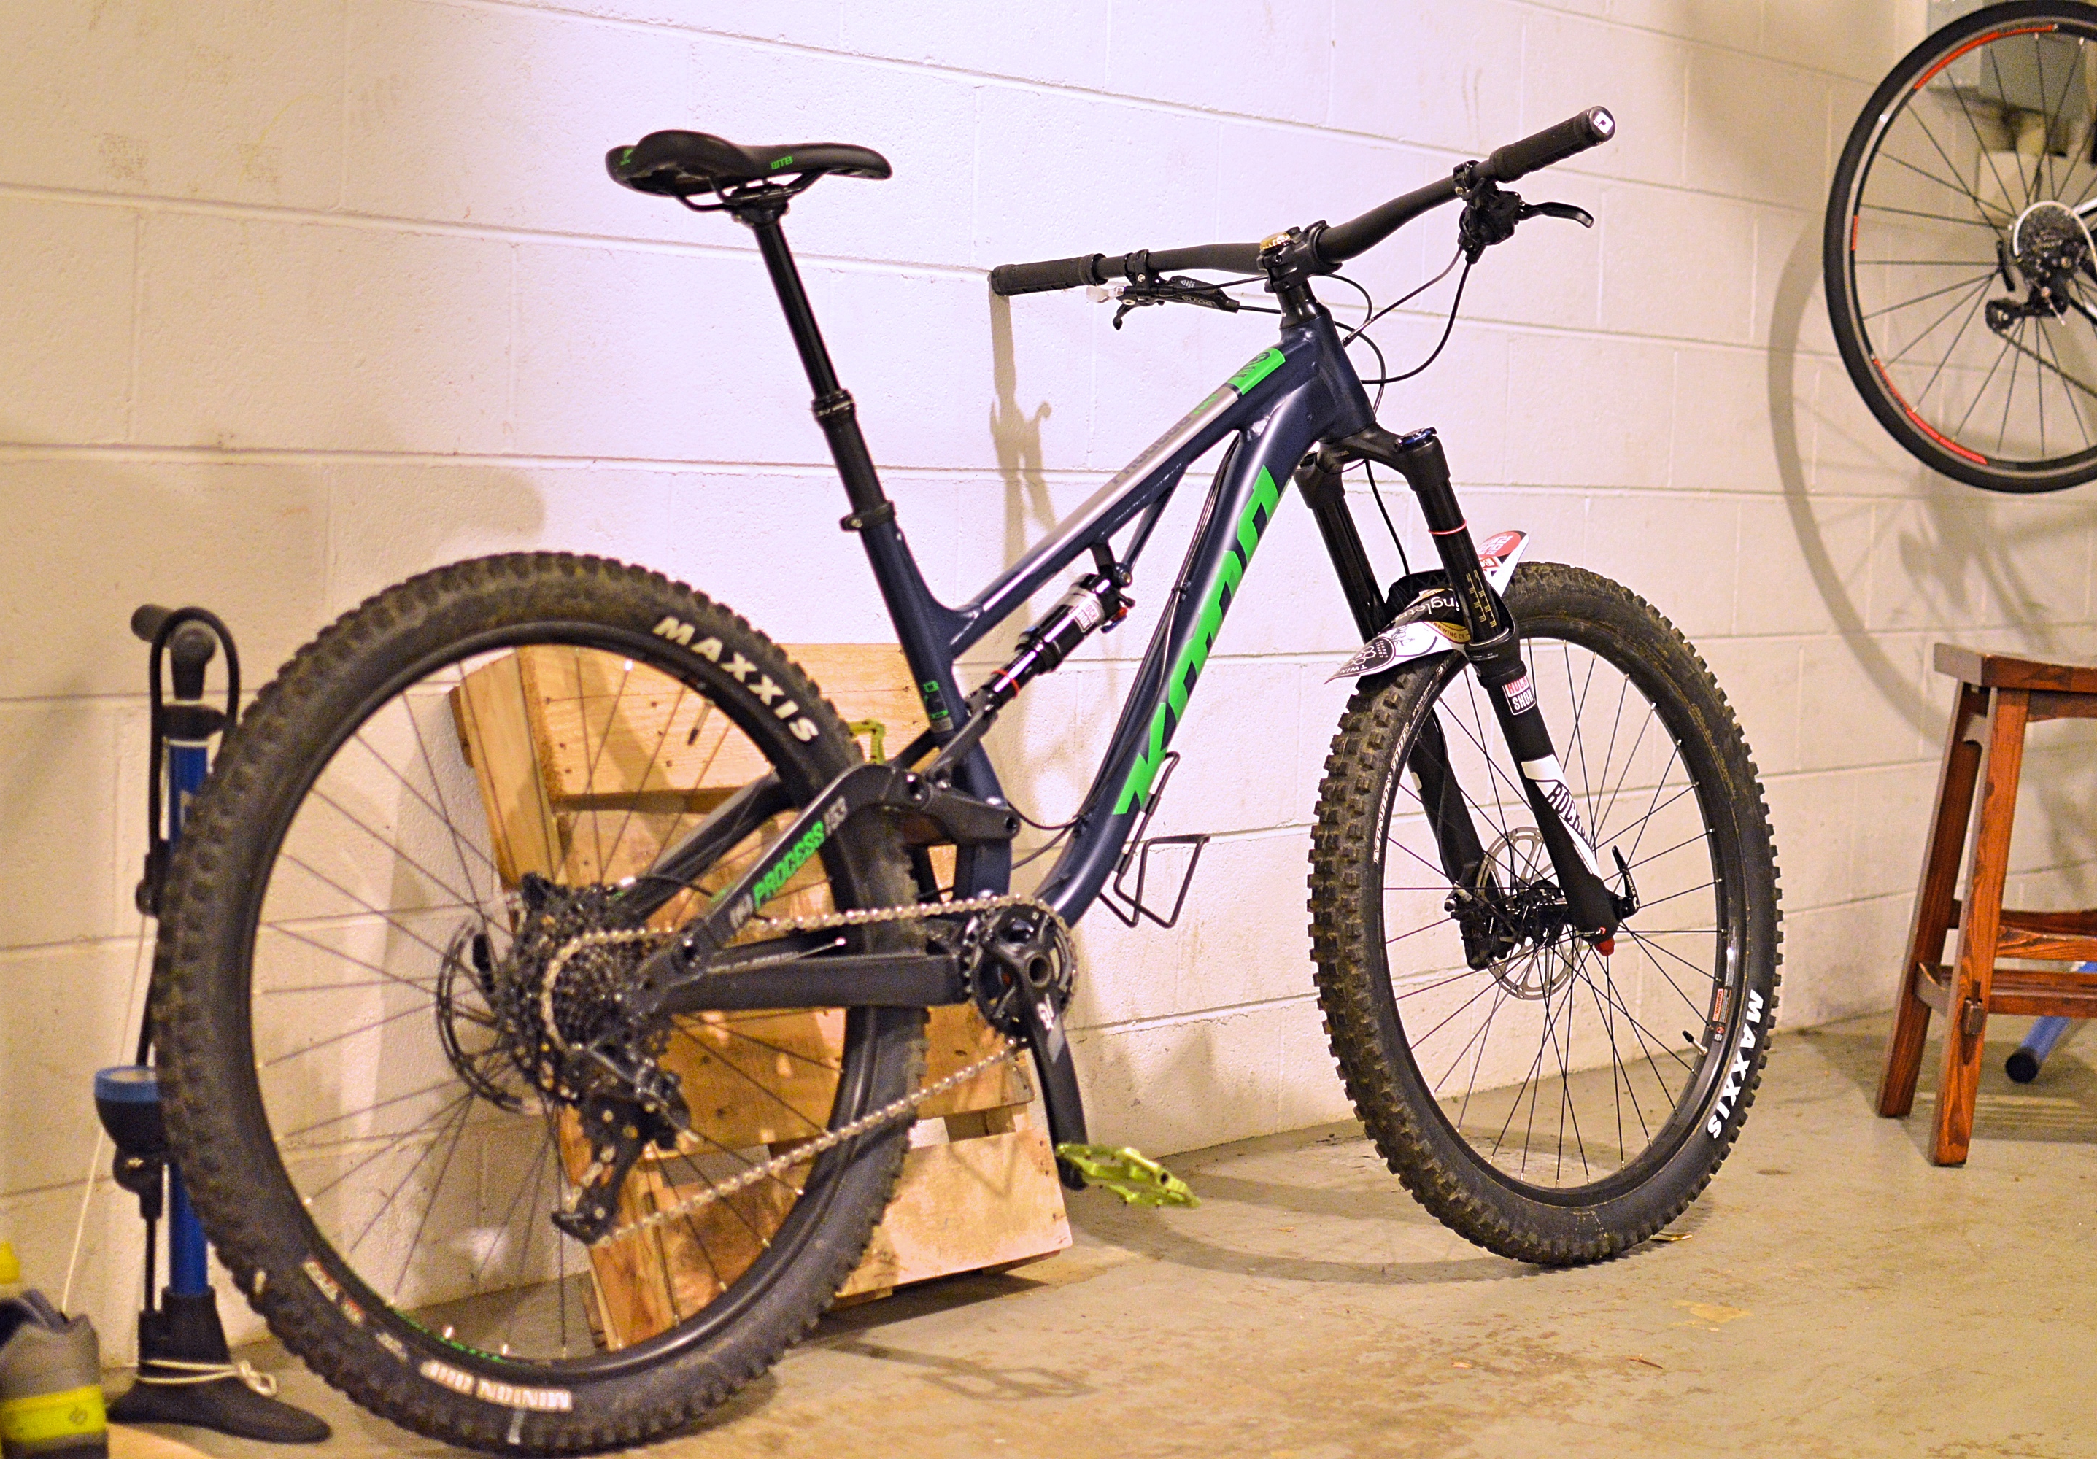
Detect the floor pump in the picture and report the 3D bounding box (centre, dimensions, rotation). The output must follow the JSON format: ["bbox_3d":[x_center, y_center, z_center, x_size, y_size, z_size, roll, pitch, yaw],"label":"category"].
[{"bbox_3d":[-0.678,0.224,2.525,0.200,0.645,0.190,3,5,9],"label":"floor pump"}]

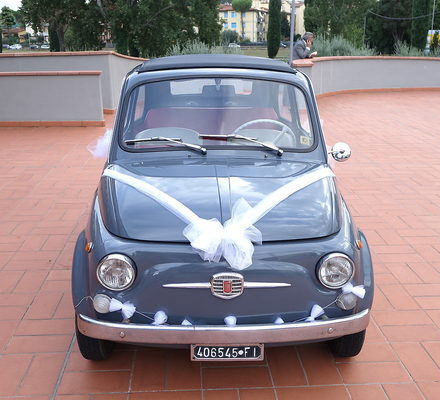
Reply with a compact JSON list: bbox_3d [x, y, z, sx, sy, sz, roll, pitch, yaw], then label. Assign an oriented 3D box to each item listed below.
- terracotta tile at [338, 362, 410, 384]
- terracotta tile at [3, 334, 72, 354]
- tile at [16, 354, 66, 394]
[{"bbox_3d":[0.689,0.783,2.394,0.302,0.020,0.147,-1,18,-3],"label":"terracotta tile"},{"bbox_3d":[-0.875,0.708,2.594,0.302,0.020,0.147,-1,18,-3],"label":"terracotta tile"},{"bbox_3d":[-0.783,0.777,2.379,0.147,0.020,0.302,-1,18,-3],"label":"tile"}]

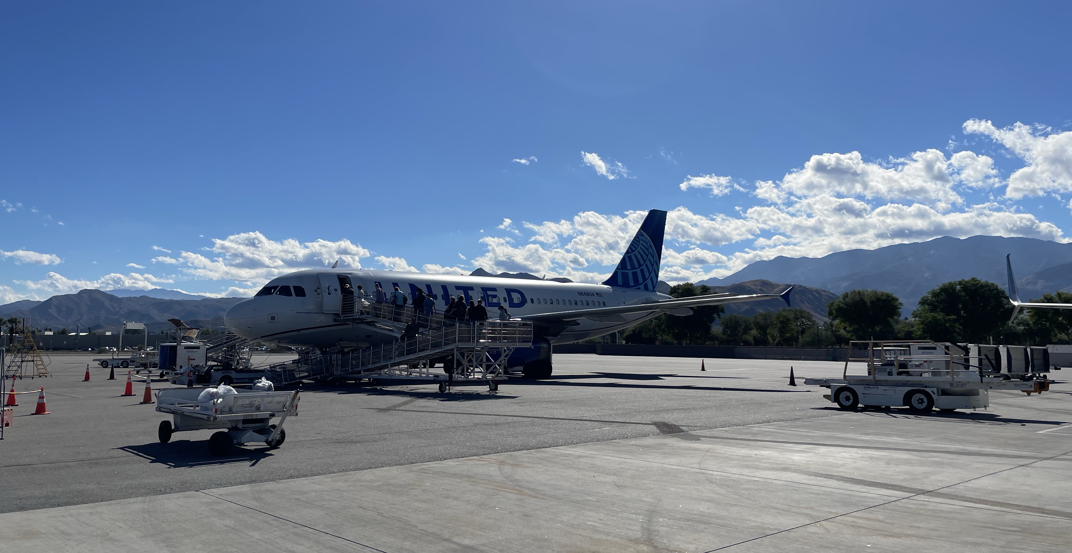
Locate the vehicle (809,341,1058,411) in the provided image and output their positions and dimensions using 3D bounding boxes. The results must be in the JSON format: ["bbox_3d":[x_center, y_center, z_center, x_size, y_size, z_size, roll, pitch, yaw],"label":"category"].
[{"bbox_3d":[10.561,2.680,21.851,1.970,1.960,6.410,4,-7,-41],"label":"vehicle"}]

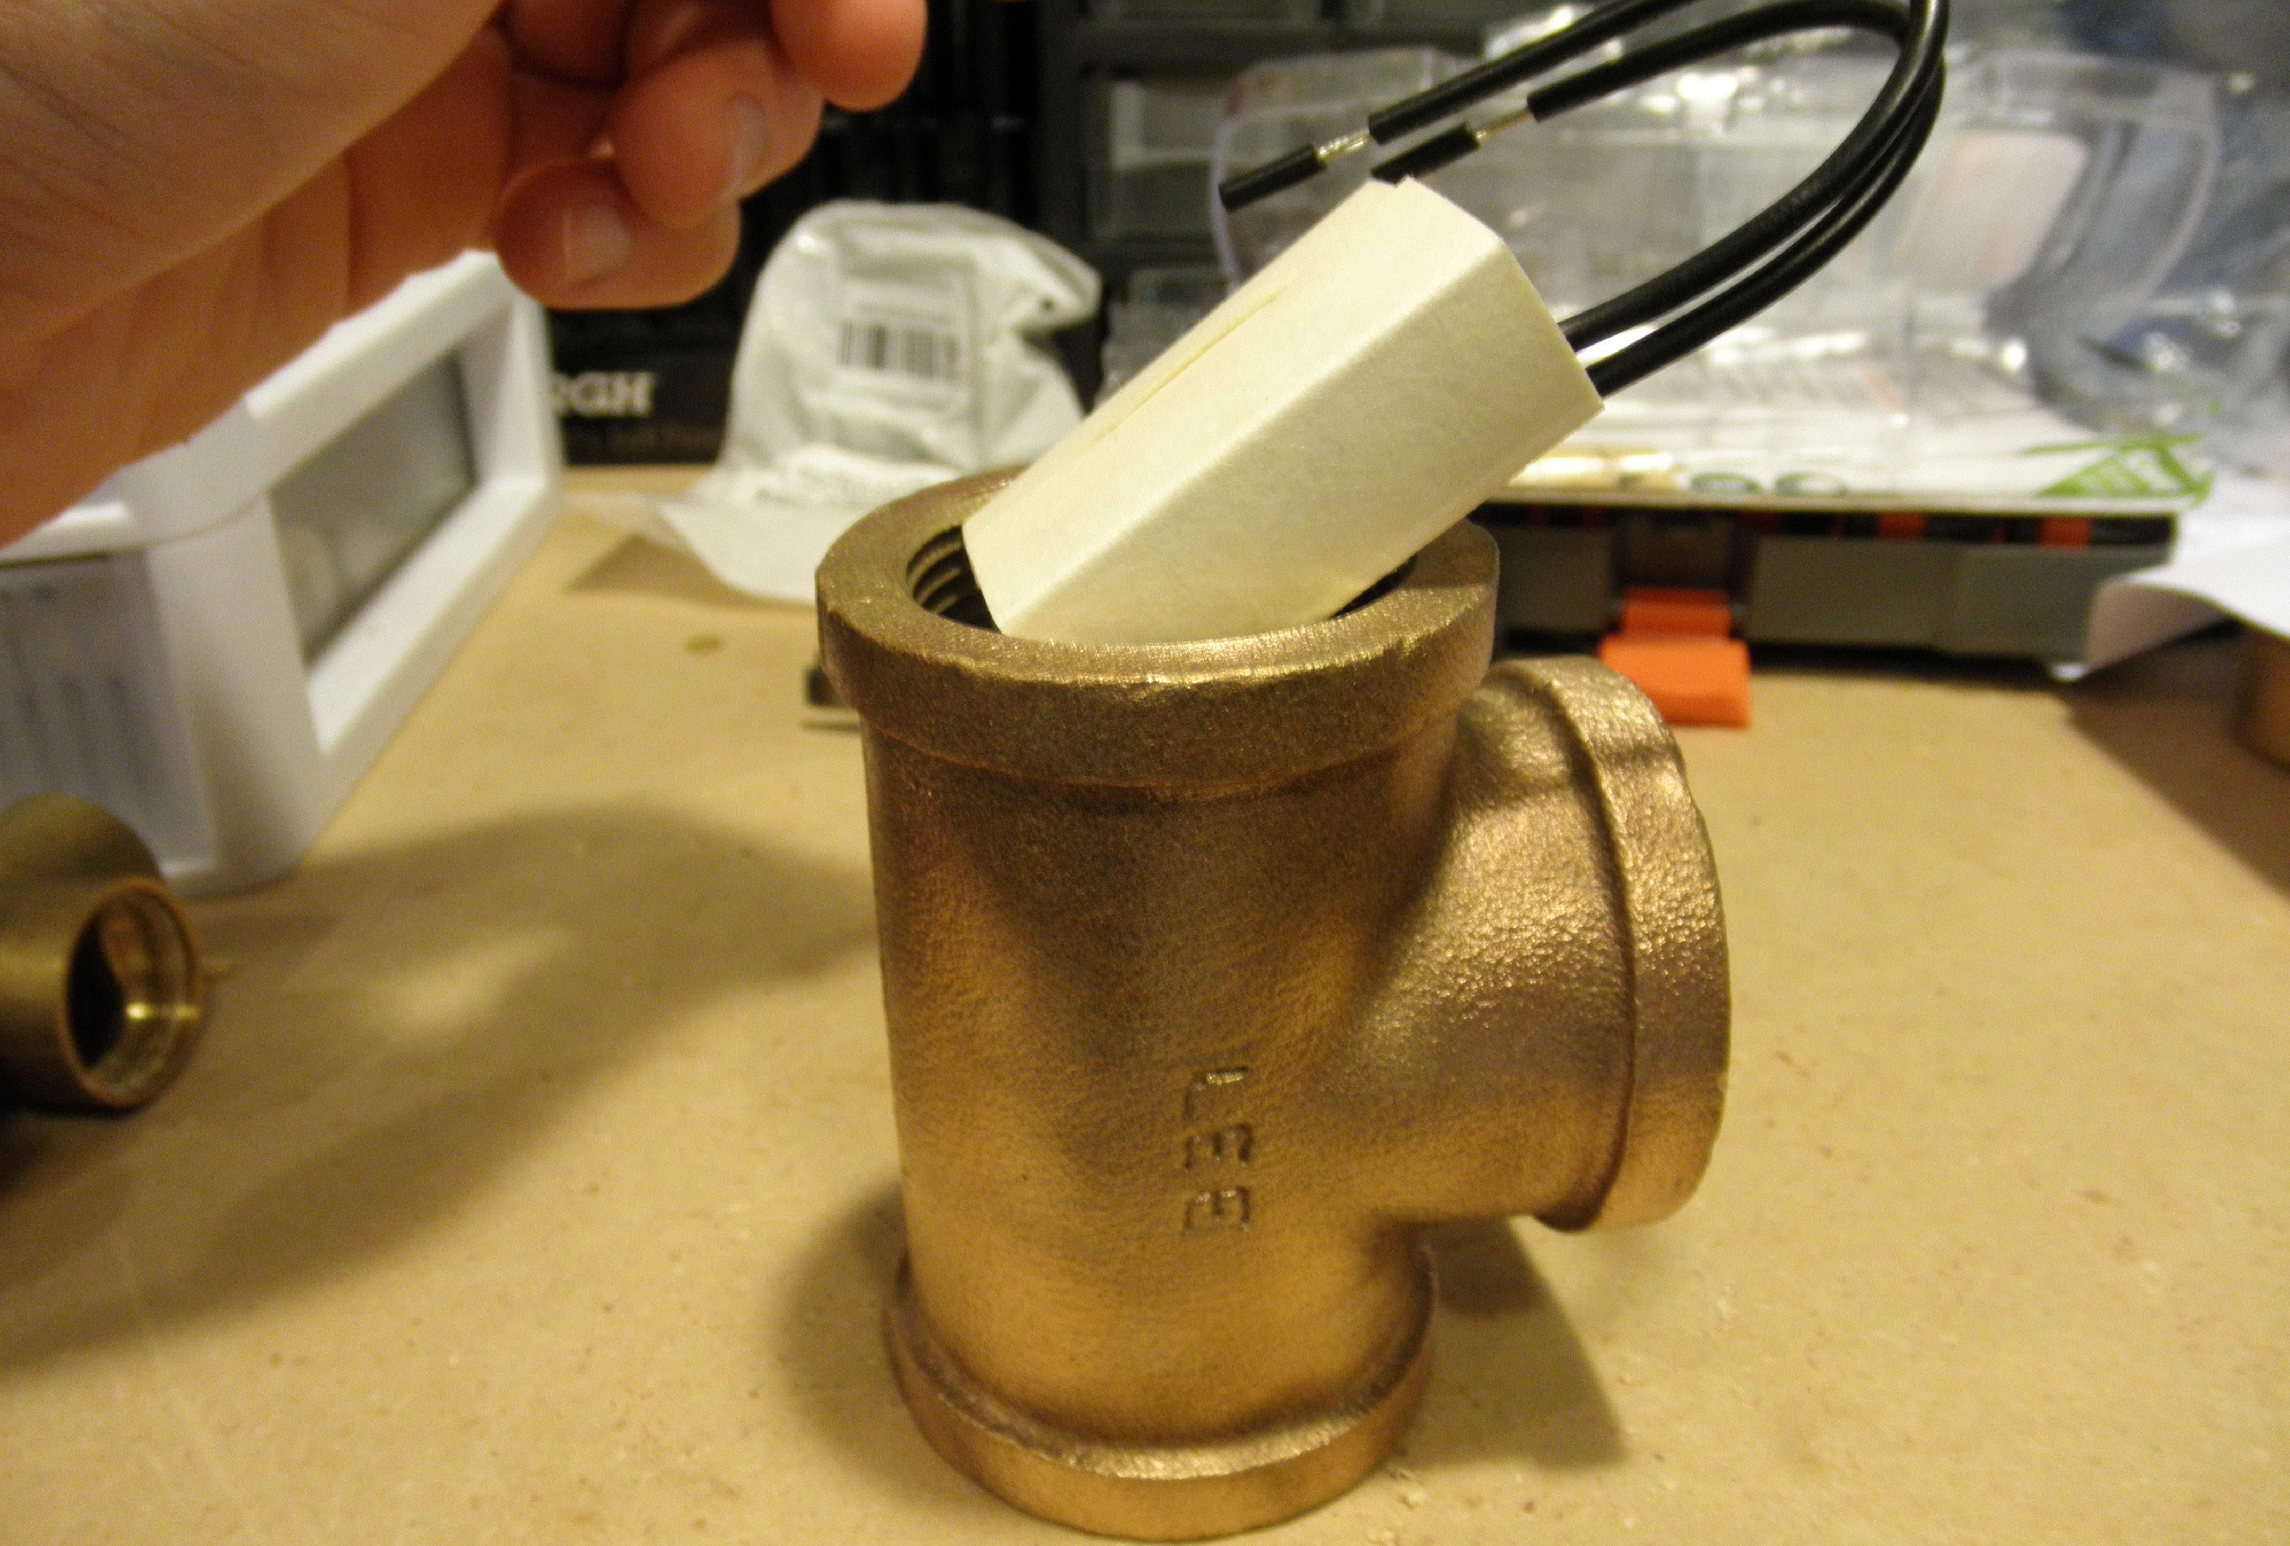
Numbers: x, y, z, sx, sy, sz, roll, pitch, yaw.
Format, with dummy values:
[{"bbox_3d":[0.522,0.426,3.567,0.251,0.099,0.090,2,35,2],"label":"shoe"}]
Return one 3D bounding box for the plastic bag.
[{"bbox_3d":[-0.068,-0.085,0.401,0.124,0.064,0.107,-1,26,0],"label":"plastic bag"}]

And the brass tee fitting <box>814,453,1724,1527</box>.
[{"bbox_3d":[0.009,0.018,0.168,0.068,0.081,0.054,-5,26,-9],"label":"brass tee fitting"}]

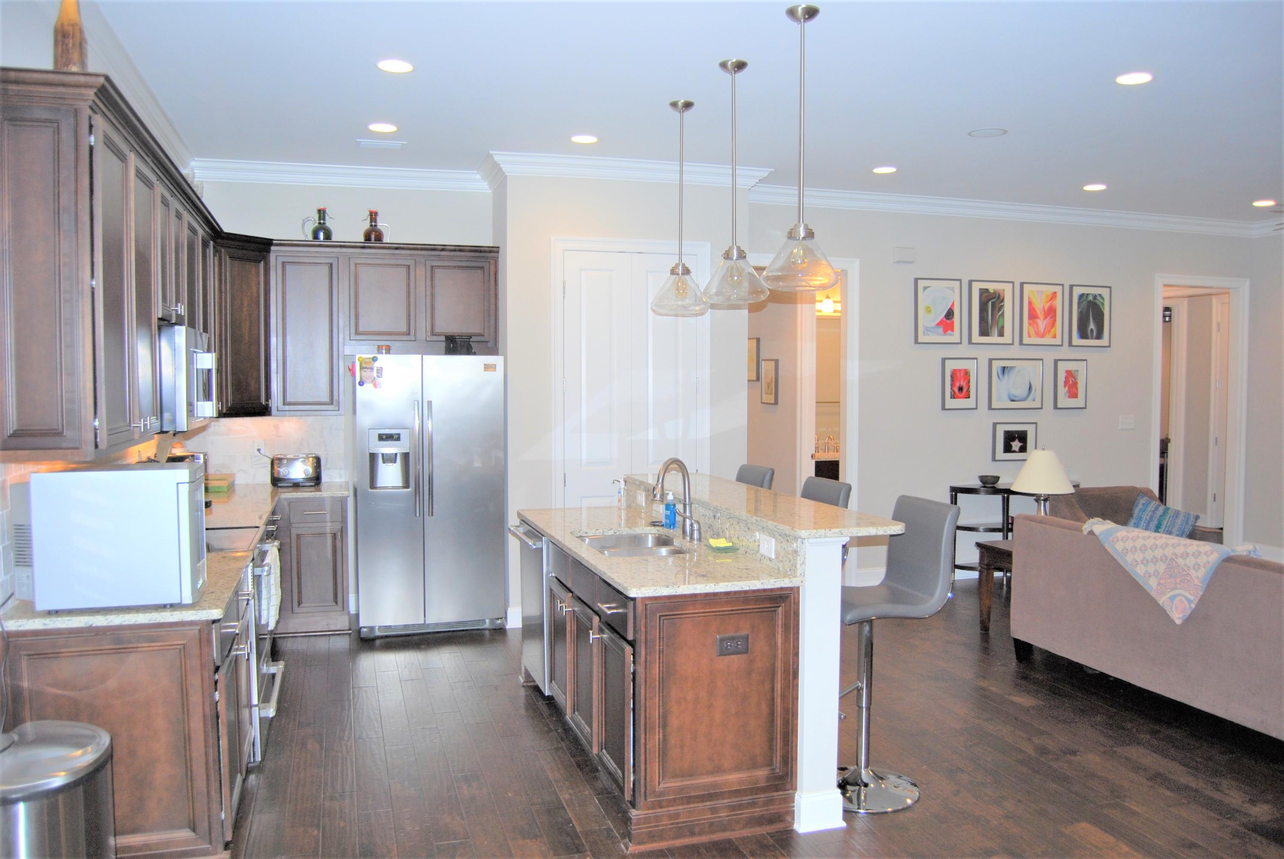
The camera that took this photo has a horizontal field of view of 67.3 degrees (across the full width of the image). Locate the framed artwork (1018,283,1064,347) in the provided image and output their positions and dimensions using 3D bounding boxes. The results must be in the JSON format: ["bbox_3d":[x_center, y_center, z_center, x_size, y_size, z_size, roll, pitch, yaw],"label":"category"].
[{"bbox_3d":[3.253,-0.931,7.841,0.429,0.513,0.028,-1,3,-17],"label":"framed artwork"}]

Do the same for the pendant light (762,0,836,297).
[{"bbox_3d":[0.627,-1.104,3.808,0.302,1.085,0.302,0,2,0],"label":"pendant light"}]

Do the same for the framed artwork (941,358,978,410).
[{"bbox_3d":[2.577,-0.362,7.789,0.325,0.425,0.030,-1,2,-17],"label":"framed artwork"}]

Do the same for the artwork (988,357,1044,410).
[{"bbox_3d":[3.079,-0.372,7.932,0.521,0.425,0.032,-1,3,-18],"label":"artwork"}]

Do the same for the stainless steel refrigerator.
[{"bbox_3d":[-1.400,0.402,6.332,0.912,1.762,0.730,-1,3,-17],"label":"stainless steel refrigerator"}]

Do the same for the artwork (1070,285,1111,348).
[{"bbox_3d":[3.719,-0.935,7.994,0.430,0.512,0.028,-1,3,-17],"label":"artwork"}]

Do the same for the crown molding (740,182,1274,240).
[{"bbox_3d":[3.091,-1.756,7.837,5.080,0.115,0.125,-1,2,-17],"label":"crown molding"}]

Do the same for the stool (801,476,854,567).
[{"bbox_3d":[0.645,0.814,4.473,0.500,1.125,0.430,-1,2,-17],"label":"stool"}]

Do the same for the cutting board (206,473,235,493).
[{"bbox_3d":[-2.782,0.353,6.225,0.250,0.065,0.430,-1,2,-17],"label":"cutting board"}]

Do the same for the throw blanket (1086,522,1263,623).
[{"bbox_3d":[2.493,0.698,4.622,0.190,0.380,0.910,-1,3,-18],"label":"throw blanket"}]

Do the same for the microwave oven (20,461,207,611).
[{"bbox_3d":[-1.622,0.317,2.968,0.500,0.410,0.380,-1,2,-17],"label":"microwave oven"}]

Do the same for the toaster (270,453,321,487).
[{"bbox_3d":[-2.244,0.265,6.259,0.300,0.205,0.260,0,3,-11],"label":"toaster"}]

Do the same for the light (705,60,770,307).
[{"bbox_3d":[0.427,-1.130,4.434,0.305,1.085,0.305,0,2,0],"label":"light"}]

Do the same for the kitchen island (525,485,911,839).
[{"bbox_3d":[0.138,0.839,4.289,1.029,1.095,2.090,-1,3,-17],"label":"kitchen island"}]

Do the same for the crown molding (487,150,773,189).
[{"bbox_3d":[-0.045,-1.677,6.265,1.920,0.117,0.140,-1,3,-17],"label":"crown molding"}]

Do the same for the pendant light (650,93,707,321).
[{"bbox_3d":[0.204,-1.147,5.036,0.300,1.088,0.300,0,3,0],"label":"pendant light"}]

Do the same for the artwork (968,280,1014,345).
[{"bbox_3d":[2.788,-0.929,7.689,0.432,0.510,0.028,-1,3,-17],"label":"artwork"}]

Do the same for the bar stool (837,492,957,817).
[{"bbox_3d":[0.877,0.845,3.725,0.500,1.125,0.430,-1,2,-17],"label":"bar stool"}]

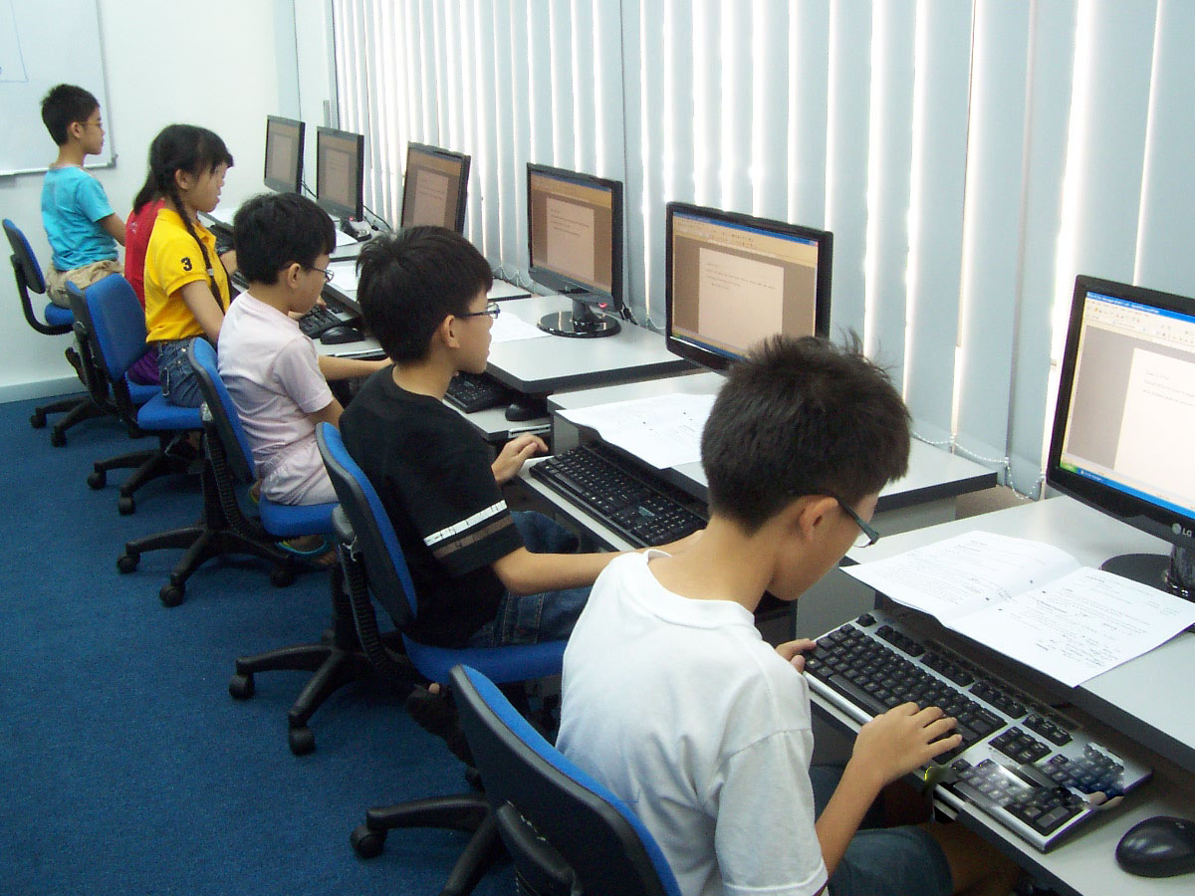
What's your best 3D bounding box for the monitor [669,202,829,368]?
[{"bbox_3d":[0.313,-0.265,2.527,0.210,0.387,0.445,-13,21,-33],"label":"monitor"}]

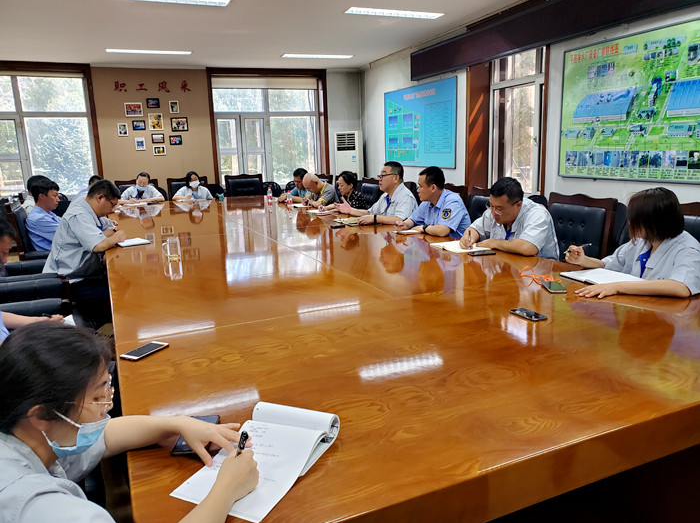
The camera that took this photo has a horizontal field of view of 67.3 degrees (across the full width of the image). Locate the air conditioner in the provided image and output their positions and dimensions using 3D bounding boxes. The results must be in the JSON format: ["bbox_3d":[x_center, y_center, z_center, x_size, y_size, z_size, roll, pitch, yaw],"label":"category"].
[{"bbox_3d":[0.003,-1.705,10.567,0.490,1.750,0.300,3,13,20],"label":"air conditioner"}]

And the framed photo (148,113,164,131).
[{"bbox_3d":[-3.492,-2.512,9.479,0.245,0.300,0.025,-7,13,-20],"label":"framed photo"}]

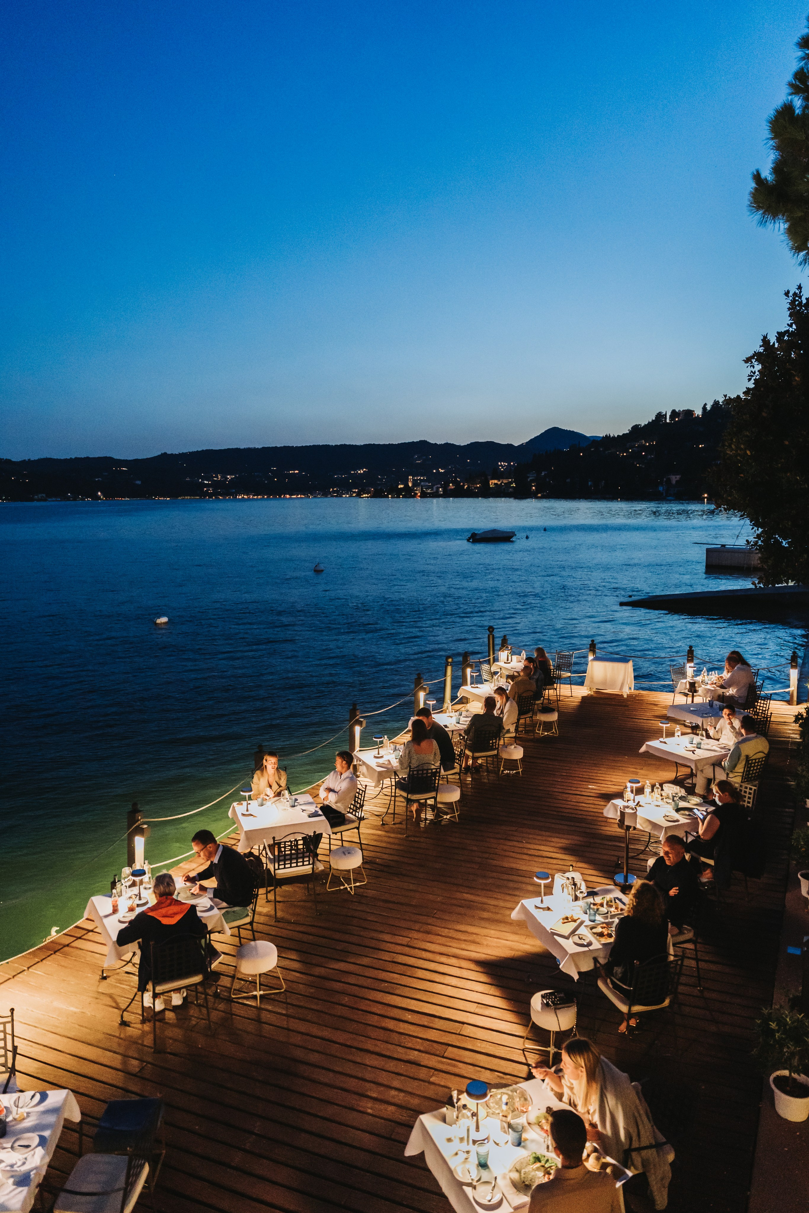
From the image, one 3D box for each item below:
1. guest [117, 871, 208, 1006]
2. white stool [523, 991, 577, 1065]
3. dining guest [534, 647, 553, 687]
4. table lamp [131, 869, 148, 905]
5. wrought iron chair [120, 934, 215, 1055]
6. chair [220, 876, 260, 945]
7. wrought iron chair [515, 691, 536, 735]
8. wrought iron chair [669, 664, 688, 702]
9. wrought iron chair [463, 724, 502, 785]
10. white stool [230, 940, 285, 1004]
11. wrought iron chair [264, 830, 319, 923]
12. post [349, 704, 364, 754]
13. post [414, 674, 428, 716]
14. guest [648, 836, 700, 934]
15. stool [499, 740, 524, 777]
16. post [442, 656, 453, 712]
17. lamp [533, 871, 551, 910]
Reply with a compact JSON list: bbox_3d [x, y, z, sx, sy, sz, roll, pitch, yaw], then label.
[{"bbox_3d":[-1.999,2.735,6.570,0.600,1.310,0.700,-4,9,-30],"label":"guest"},{"bbox_3d":[1.145,3.227,6.233,0.440,0.425,0.440,0,8,-2],"label":"white stool"},{"bbox_3d":[2.783,1.426,16.348,0.480,1.270,0.640,-3,8,-24],"label":"dining guest"},{"bbox_3d":[-2.145,2.270,6.537,0.127,0.280,0.127,0,8,0],"label":"table lamp"},{"bbox_3d":[-1.860,2.970,6.531,0.550,0.920,0.540,-4,9,-28],"label":"wrought iron chair"},{"bbox_3d":[-1.542,2.673,7.025,0.500,0.870,0.470,-4,9,-29],"label":"chair"},{"bbox_3d":[2.070,1.947,14.817,0.480,0.960,0.540,-4,9,-28],"label":"wrought iron chair"},{"bbox_3d":[5.370,1.538,15.377,0.470,0.870,0.500,-5,9,-34],"label":"wrought iron chair"},{"bbox_3d":[1.110,2.183,12.196,0.550,0.920,0.540,-3,9,-23],"label":"wrought iron chair"},{"bbox_3d":[-1.300,3.256,7.194,0.410,0.410,0.400,0,8,0],"label":"white stool"},{"bbox_3d":[-1.106,2.549,7.936,0.470,0.870,0.500,-3,8,-20],"label":"wrought iron chair"},{"bbox_3d":[-0.723,2.031,12.265,0.200,1.170,0.200,4,9,27],"label":"post"},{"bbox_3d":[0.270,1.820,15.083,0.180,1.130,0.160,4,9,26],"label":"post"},{"bbox_3d":[2.039,2.518,6.640,0.700,1.280,0.530,-6,10,-40],"label":"guest"},{"bbox_3d":[1.655,2.385,12.598,0.380,0.410,0.380,1,8,8],"label":"stool"},{"bbox_3d":[0.820,1.487,15.340,0.140,1.120,0.140,0,8,0],"label":"post"},{"bbox_3d":[1.202,2.462,7.025,0.150,0.290,0.150,0,8,0],"label":"lamp"}]

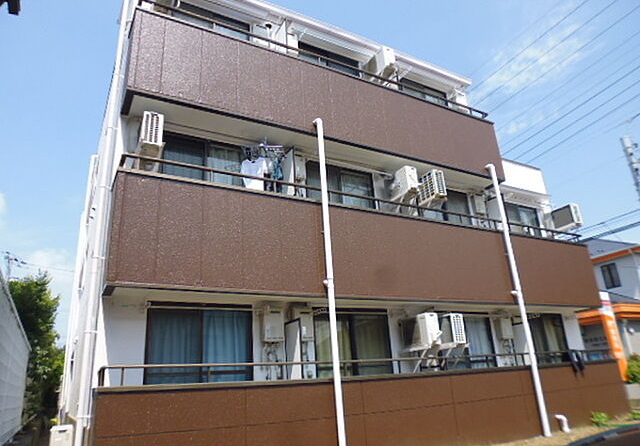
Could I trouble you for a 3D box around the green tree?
[{"bbox_3d":[-8.693,3.829,12.976,2.100,4.600,2.100,8,-23,-28],"label":"green tree"}]

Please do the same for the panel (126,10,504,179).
[{"bbox_3d":[0.683,-2.218,9.020,8.413,1.654,0.180,8,-23,-28],"label":"panel"}]

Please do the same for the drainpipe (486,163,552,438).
[{"bbox_3d":[4.145,1.334,9.428,0.140,5.797,0.140,8,-23,-28],"label":"drainpipe"}]

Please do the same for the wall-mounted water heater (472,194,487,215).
[{"bbox_3d":[3.888,-0.396,10.966,0.310,0.490,0.223,8,-22,-28],"label":"wall-mounted water heater"}]

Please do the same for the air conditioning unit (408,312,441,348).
[{"bbox_3d":[1.798,1.968,8.052,0.279,0.540,0.750,8,-23,-28],"label":"air conditioning unit"}]

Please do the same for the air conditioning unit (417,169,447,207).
[{"bbox_3d":[2.222,-0.676,9.214,0.285,0.545,0.770,8,-23,-28],"label":"air conditioning unit"}]

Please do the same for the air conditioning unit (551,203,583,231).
[{"bbox_3d":[6.226,-0.092,11.378,0.300,0.516,0.770,8,-23,-28],"label":"air conditioning unit"}]

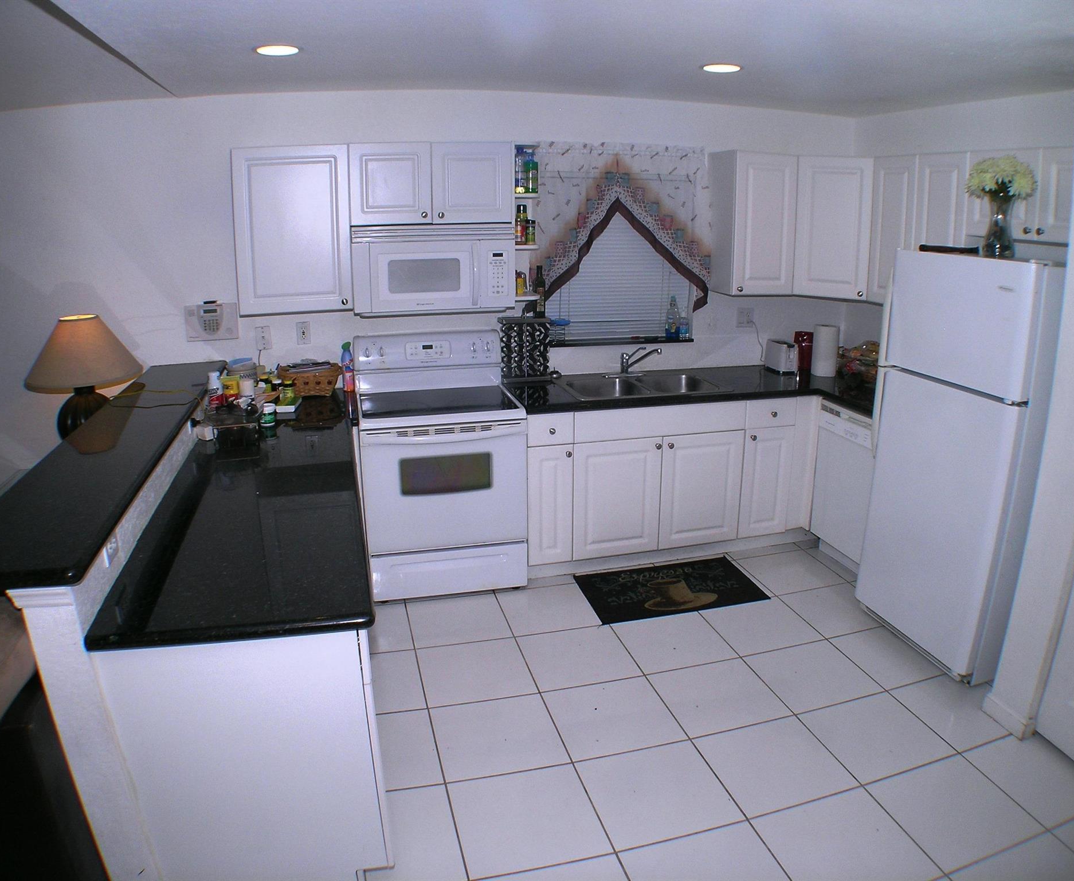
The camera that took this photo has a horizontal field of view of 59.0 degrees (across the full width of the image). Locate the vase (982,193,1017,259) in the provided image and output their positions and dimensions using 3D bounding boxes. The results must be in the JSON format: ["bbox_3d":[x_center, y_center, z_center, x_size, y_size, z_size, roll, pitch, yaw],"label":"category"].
[{"bbox_3d":[1.734,-0.815,3.585,0.133,0.236,0.133,-5,18,-16],"label":"vase"}]

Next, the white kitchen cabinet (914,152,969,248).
[{"bbox_3d":[1.898,-0.914,4.206,0.325,0.709,0.345,-5,18,-16],"label":"white kitchen cabinet"}]

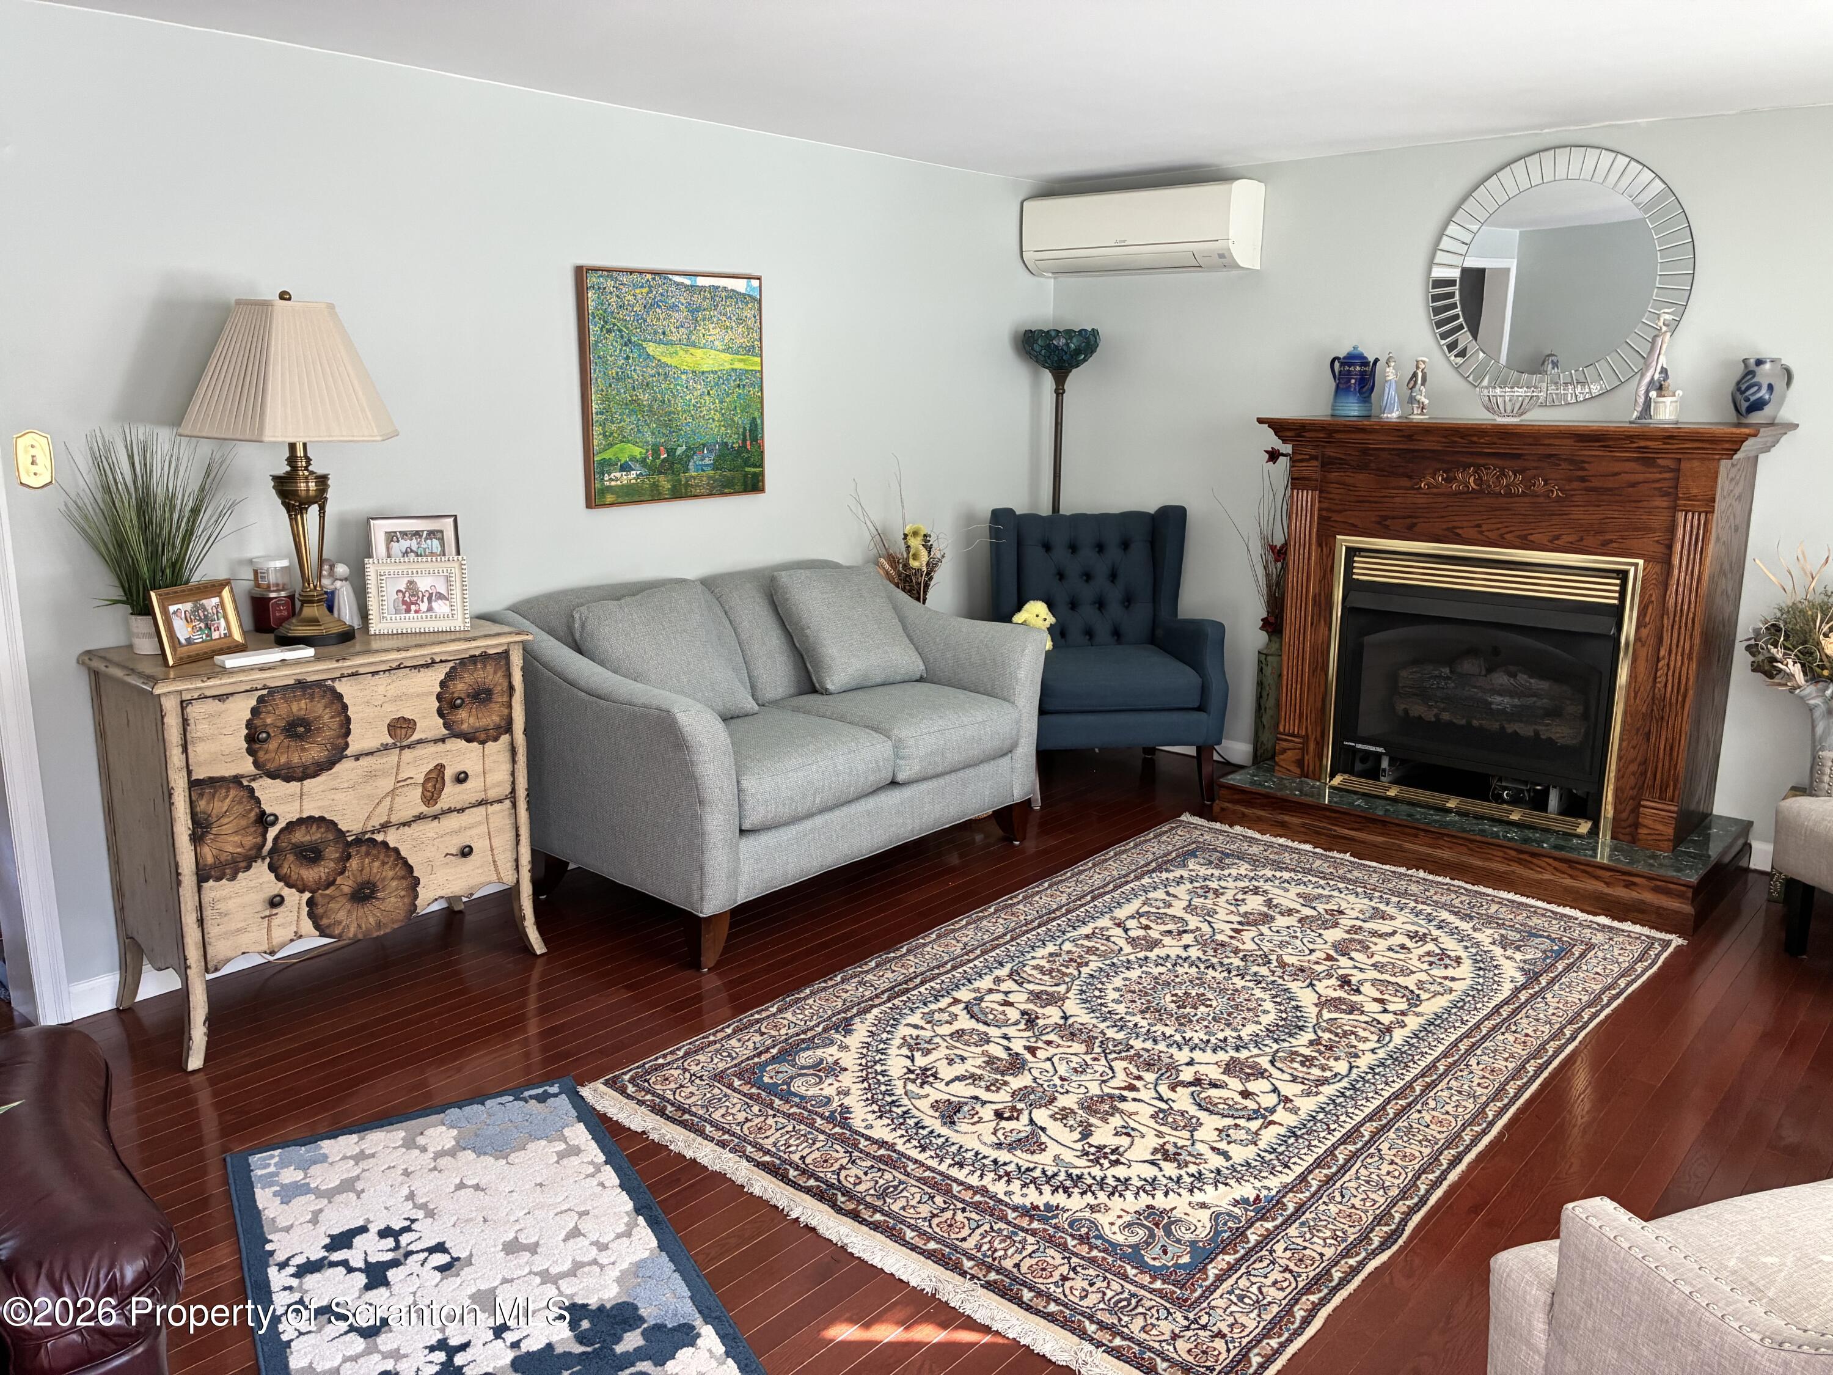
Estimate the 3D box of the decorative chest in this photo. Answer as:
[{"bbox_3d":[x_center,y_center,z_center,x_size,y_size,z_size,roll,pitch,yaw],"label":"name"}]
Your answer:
[{"bbox_3d":[-1.460,0.318,3.426,0.480,0.882,0.920,11,16,40],"label":"decorative chest"}]

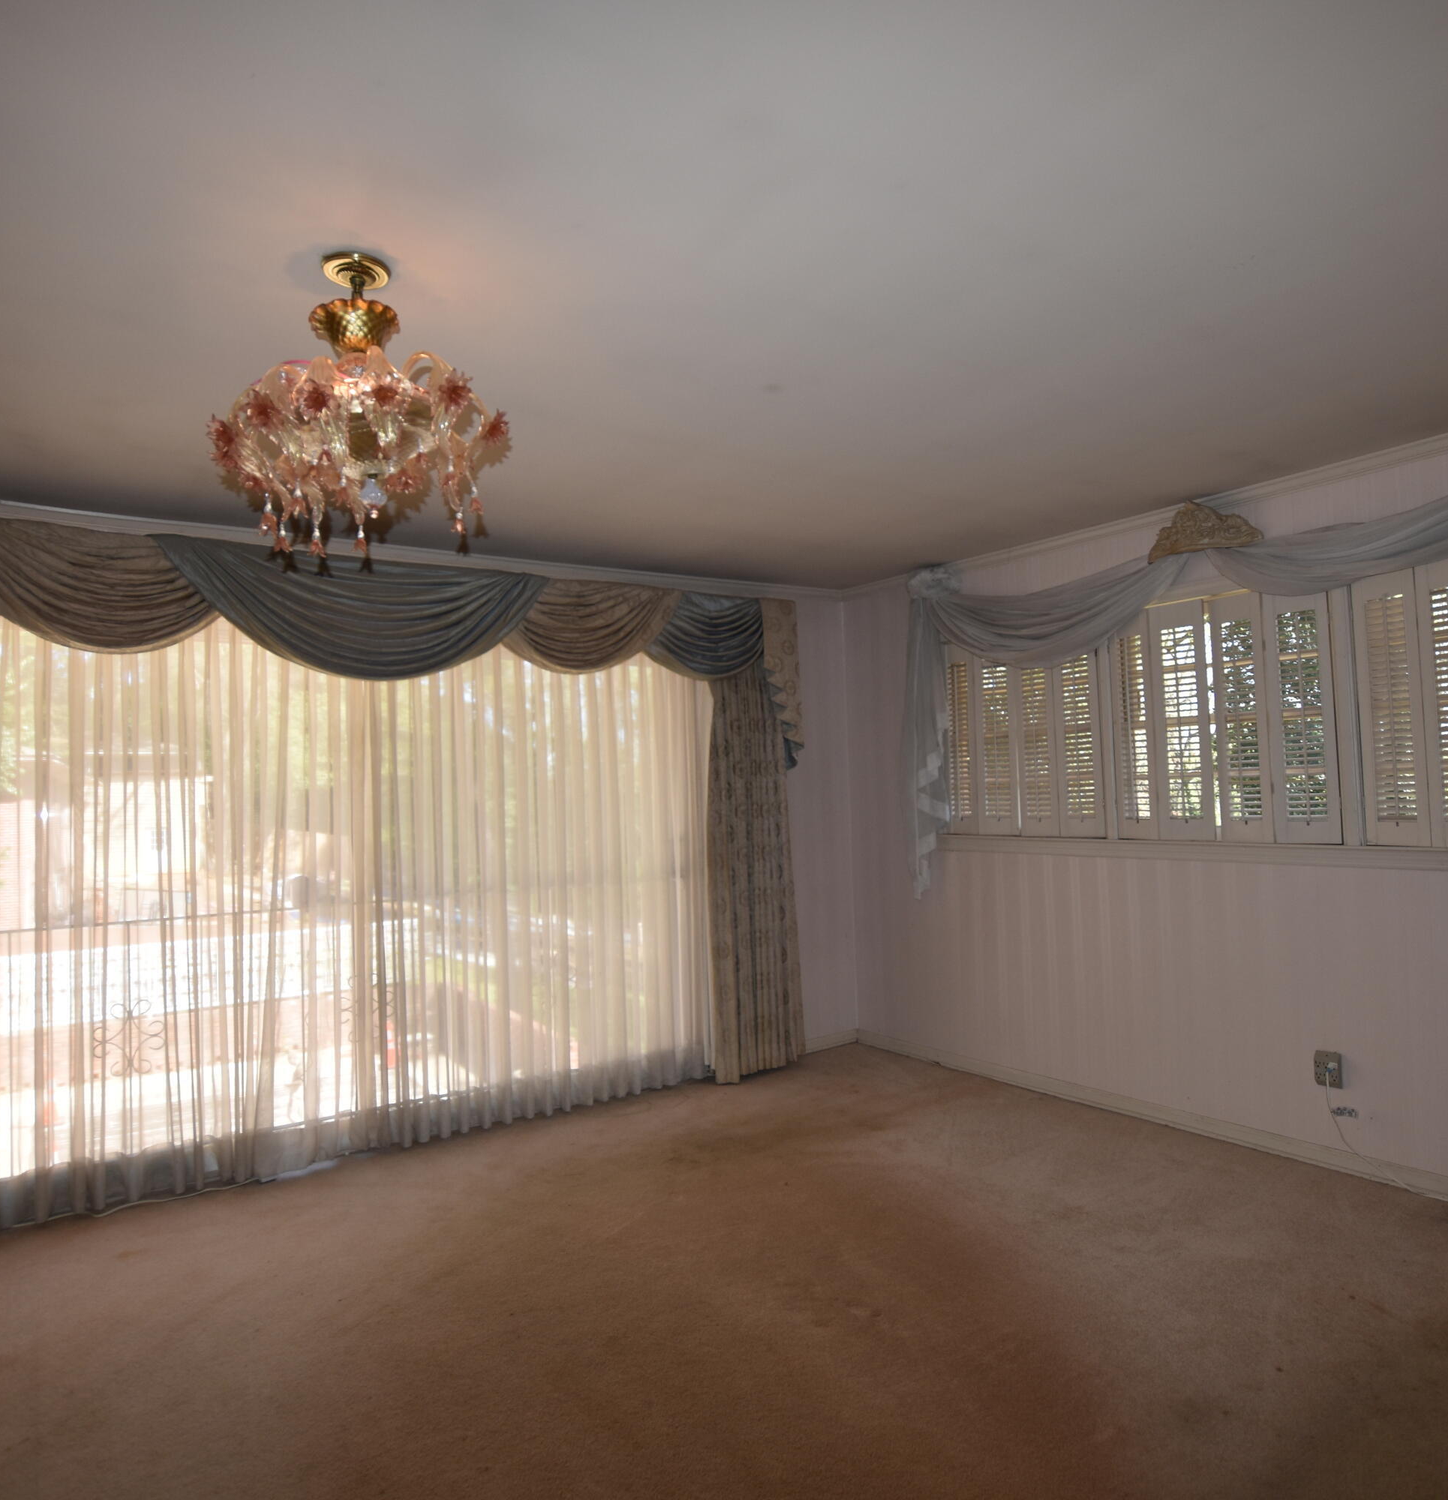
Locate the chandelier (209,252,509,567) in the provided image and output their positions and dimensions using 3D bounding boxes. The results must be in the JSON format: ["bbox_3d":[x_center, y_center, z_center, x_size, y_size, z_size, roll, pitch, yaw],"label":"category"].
[{"bbox_3d":[-0.700,-0.687,1.820,0.560,0.530,0.560,-2,-2,0],"label":"chandelier"}]

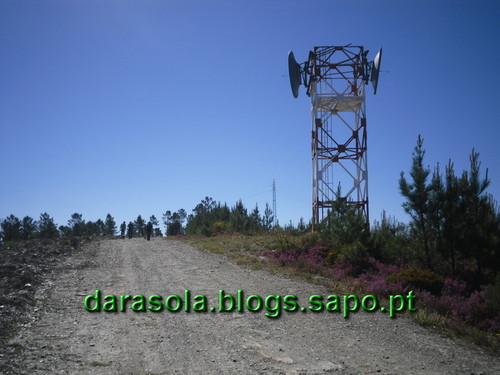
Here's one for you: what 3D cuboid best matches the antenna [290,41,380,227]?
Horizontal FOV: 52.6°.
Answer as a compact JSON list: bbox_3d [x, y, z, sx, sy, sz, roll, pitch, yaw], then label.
[{"bbox_3d":[6.475,-3.312,37.261,7.143,13.574,3.900,0,-9,0],"label":"antenna"}]

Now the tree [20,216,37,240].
[{"bbox_3d":[-28.044,5.159,64.000,2.026,3.102,2.026,0,-9,0],"label":"tree"}]

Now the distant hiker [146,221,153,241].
[{"bbox_3d":[-9.064,3.960,45.500,0.560,1.730,0.420,0,-9,0],"label":"distant hiker"}]

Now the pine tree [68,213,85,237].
[{"bbox_3d":[-23.339,5.078,68.000,2.287,3.296,2.287,0,-9,0],"label":"pine tree"}]

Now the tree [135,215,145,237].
[{"bbox_3d":[-15.668,5.519,72.000,1.567,3.205,1.567,0,-9,0],"label":"tree"}]

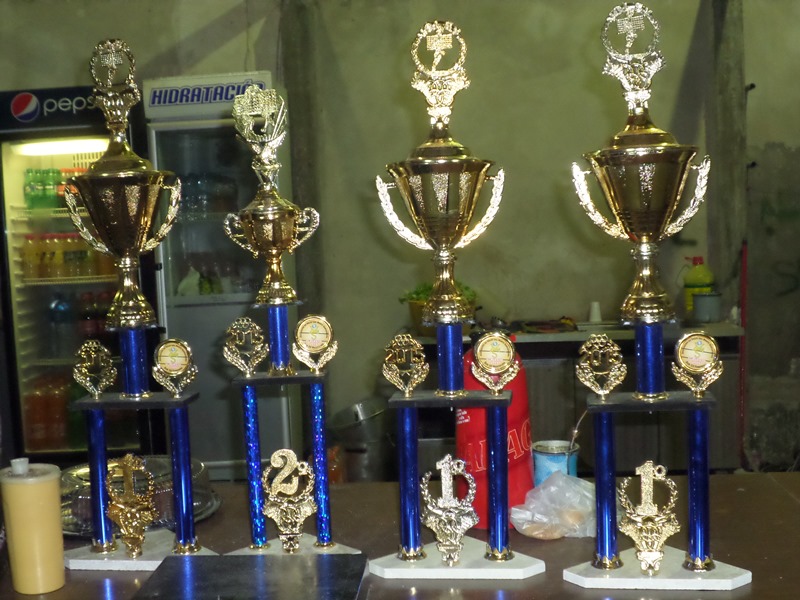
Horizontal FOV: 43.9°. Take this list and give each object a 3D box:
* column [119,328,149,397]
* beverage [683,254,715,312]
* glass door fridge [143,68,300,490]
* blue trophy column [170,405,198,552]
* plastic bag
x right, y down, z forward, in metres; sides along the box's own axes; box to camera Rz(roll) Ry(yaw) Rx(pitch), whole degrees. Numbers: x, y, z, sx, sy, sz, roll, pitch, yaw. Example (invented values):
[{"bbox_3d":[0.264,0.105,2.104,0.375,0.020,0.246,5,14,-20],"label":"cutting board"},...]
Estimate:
[{"bbox_3d":[-0.403,0.093,1.506,0.043,0.106,0.043,-3,6,-7],"label":"column"},{"bbox_3d":[1.321,-0.049,4.385,0.130,0.282,0.120,-2,6,0],"label":"beverage"},{"bbox_3d":[-0.873,-0.113,5.096,0.615,1.956,0.600,-2,6,1],"label":"glass door fridge"},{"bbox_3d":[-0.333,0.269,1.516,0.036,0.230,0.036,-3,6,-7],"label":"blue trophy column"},{"bbox_3d":[0.257,0.323,1.607,0.160,0.090,0.120,-2,6,0],"label":"plastic bag"}]

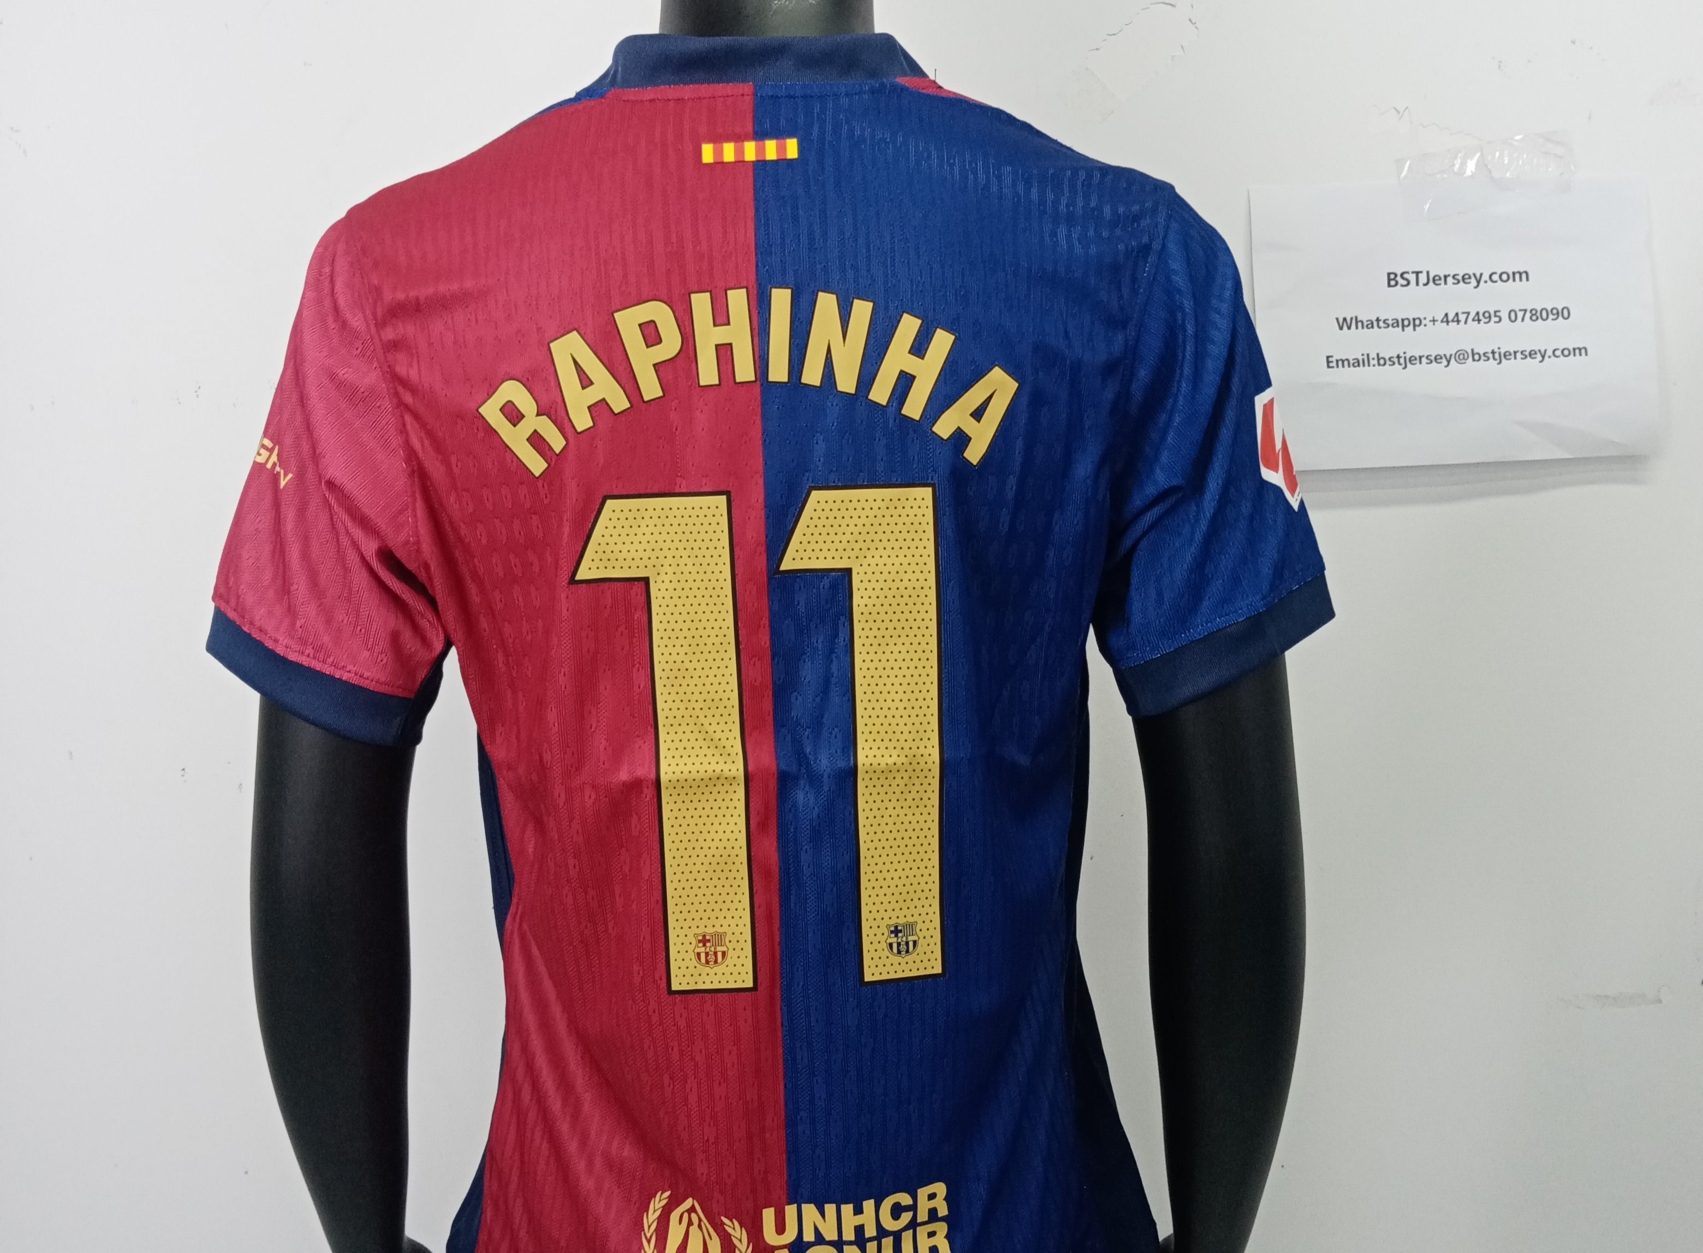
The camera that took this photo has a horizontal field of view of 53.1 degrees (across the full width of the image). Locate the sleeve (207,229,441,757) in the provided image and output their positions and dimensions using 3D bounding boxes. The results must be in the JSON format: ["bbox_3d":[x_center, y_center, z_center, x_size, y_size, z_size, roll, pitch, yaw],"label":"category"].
[{"bbox_3d":[-0.291,-0.079,0.945,0.136,0.285,0.150,-1,3,0],"label":"sleeve"}]

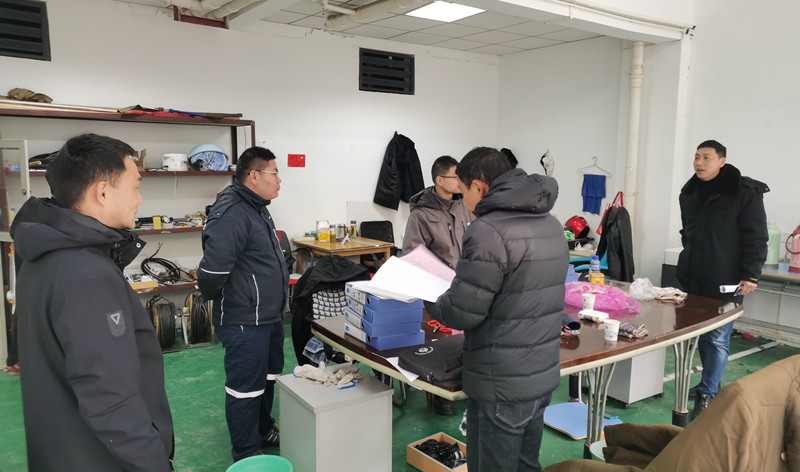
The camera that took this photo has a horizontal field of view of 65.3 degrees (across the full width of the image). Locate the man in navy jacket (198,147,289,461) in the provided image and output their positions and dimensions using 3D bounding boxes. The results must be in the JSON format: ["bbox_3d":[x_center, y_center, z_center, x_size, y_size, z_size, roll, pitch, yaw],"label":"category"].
[{"bbox_3d":[-0.882,0.356,3.558,0.440,1.710,0.530,0,7,-3],"label":"man in navy jacket"}]

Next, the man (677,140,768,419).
[{"bbox_3d":[2.048,0.257,4.026,0.370,1.730,0.530,-4,8,-32],"label":"man"}]

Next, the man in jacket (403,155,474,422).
[{"bbox_3d":[0.279,0.292,4.256,0.370,1.680,0.530,7,10,43],"label":"man in jacket"}]

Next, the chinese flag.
[{"bbox_3d":[-1.063,-0.777,6.460,0.197,0.134,0.010,-5,8,-36],"label":"chinese flag"}]

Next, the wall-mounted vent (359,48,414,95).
[{"bbox_3d":[-0.131,-1.846,7.028,0.765,0.452,0.060,-5,8,-36],"label":"wall-mounted vent"}]

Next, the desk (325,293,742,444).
[{"bbox_3d":[0.803,0.831,3.651,2.420,0.765,1.420,-5,9,-37],"label":"desk"}]

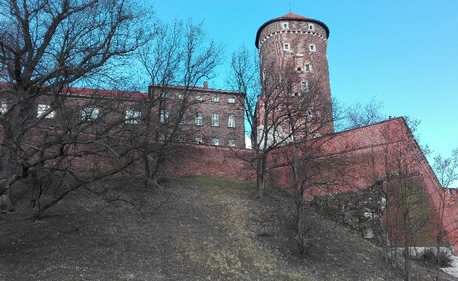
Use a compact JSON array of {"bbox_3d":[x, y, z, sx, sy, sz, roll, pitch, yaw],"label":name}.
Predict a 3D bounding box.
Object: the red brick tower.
[{"bbox_3d":[10.933,-11.037,60.408,12.563,24.645,12.563,-4,-17,11],"label":"red brick tower"}]

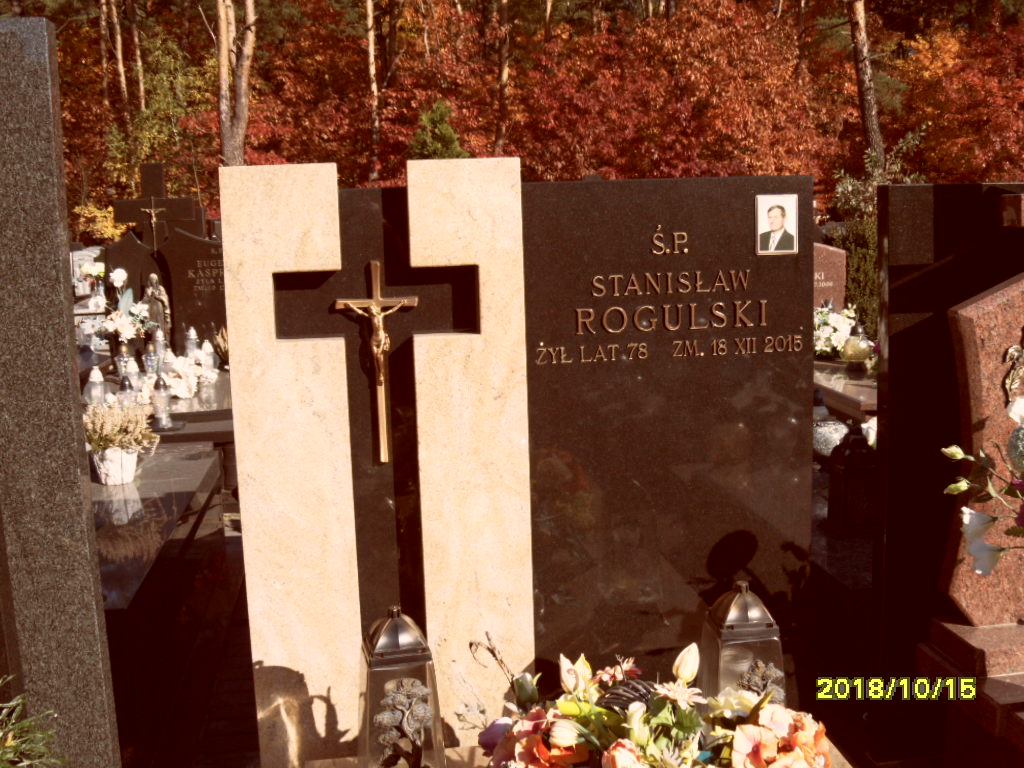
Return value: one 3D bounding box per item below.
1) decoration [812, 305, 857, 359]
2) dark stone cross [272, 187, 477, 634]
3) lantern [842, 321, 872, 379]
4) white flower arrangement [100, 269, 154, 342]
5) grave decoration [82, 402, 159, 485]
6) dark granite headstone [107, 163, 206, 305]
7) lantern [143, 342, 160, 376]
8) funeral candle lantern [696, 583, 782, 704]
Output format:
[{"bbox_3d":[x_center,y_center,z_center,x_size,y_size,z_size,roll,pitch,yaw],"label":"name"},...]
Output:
[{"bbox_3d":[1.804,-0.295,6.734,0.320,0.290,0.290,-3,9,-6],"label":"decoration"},{"bbox_3d":[-0.251,0.160,2.355,0.388,1.090,0.080,-3,9,-7],"label":"dark stone cross"},{"bbox_3d":[1.869,-0.189,6.402,0.155,0.294,0.155,-3,9,-6],"label":"lantern"},{"bbox_3d":[-2.145,-0.435,6.611,0.287,0.395,0.270,-3,9,-6],"label":"white flower arrangement"},{"bbox_3d":[-1.421,0.220,4.280,0.275,0.290,0.265,-3,9,-6],"label":"grave decoration"},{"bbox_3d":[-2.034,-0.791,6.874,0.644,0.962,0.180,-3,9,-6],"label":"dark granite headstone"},{"bbox_3d":[-2.001,-0.134,6.572,0.095,0.187,0.095,-3,9,-6],"label":"lantern"},{"bbox_3d":[0.435,0.530,2.232,0.145,0.325,0.145,-3,9,-6],"label":"funeral candle lantern"}]

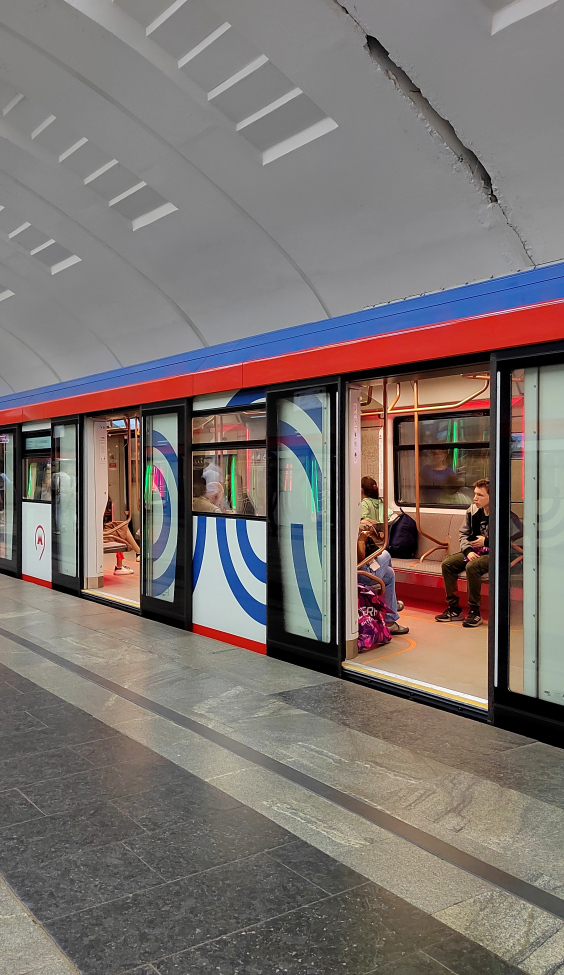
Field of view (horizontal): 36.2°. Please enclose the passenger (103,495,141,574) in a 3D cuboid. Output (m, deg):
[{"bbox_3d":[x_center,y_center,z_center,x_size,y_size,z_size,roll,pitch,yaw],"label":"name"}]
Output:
[{"bbox_3d":[-2.276,0.537,11.221,1.000,1.260,0.520,-1,1,-35],"label":"passenger"}]

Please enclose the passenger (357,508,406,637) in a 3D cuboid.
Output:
[{"bbox_3d":[0.610,0.608,7.055,0.900,1.270,0.530,-1,1,-35],"label":"passenger"}]

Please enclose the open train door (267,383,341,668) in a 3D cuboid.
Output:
[{"bbox_3d":[0.170,0.255,6.383,0.080,2.030,0.910,-1,1,-35],"label":"open train door"}]

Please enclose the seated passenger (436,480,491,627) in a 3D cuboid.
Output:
[{"bbox_3d":[1.786,0.571,7.912,0.740,1.310,0.580,-1,1,-35],"label":"seated passenger"}]

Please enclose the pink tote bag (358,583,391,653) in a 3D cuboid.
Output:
[{"bbox_3d":[0.614,0.970,6.726,0.250,0.540,0.460,1,1,43],"label":"pink tote bag"}]

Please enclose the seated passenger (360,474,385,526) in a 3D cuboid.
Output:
[{"bbox_3d":[0.892,0.533,9.244,0.680,1.280,0.500,0,1,15],"label":"seated passenger"}]

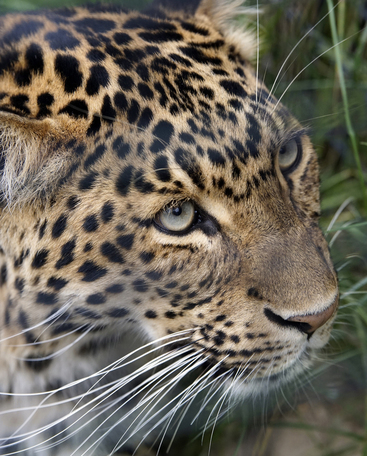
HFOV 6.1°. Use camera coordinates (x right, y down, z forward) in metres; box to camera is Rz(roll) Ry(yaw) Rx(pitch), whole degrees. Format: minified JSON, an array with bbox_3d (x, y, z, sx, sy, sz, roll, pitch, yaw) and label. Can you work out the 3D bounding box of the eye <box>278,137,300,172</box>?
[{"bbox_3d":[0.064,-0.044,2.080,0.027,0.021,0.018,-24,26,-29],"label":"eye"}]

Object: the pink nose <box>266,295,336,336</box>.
[{"bbox_3d":[0.070,0.052,2.040,0.044,0.024,0.024,-29,41,-35],"label":"pink nose"}]

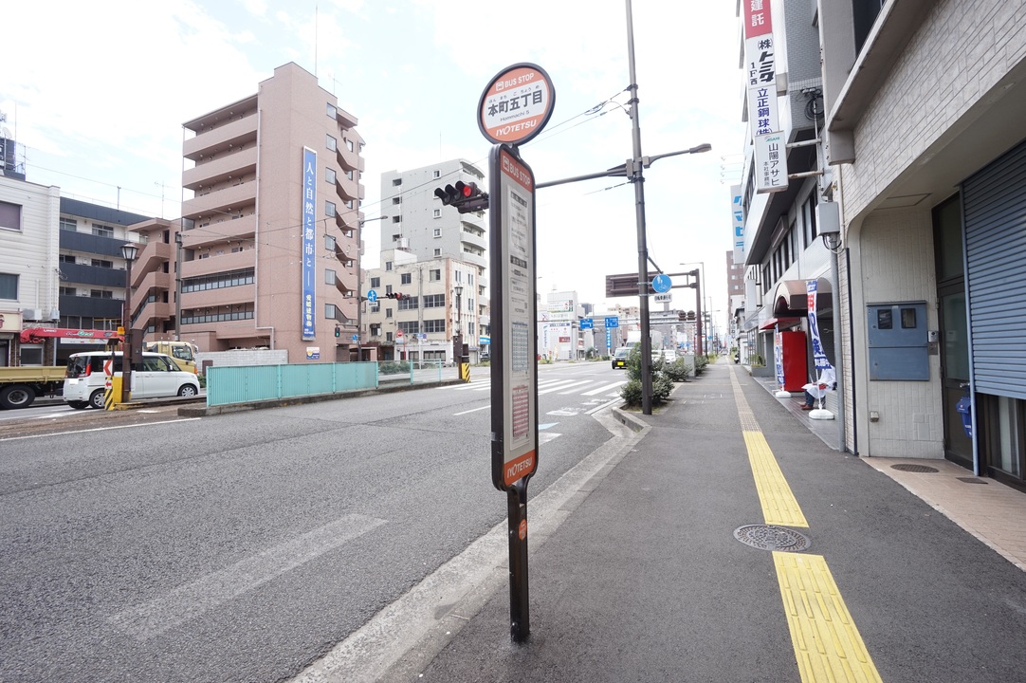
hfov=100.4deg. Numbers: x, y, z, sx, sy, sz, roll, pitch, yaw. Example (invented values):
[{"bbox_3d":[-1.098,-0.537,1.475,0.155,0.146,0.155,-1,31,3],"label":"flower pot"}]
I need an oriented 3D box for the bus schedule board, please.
[{"bbox_3d":[0.008,-0.119,2.207,0.074,1.690,0.410,-2,-2,25],"label":"bus schedule board"}]

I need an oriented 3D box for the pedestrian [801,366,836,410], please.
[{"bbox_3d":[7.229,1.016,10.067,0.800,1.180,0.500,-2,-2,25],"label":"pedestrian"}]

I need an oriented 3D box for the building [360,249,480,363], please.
[{"bbox_3d":[-13.432,-4.667,62.361,15.300,16.470,7.300,-2,-2,25],"label":"building"}]

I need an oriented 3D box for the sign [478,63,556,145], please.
[{"bbox_3d":[0.011,-1.234,2.230,0.410,0.420,0.060,-2,-2,25],"label":"sign"}]

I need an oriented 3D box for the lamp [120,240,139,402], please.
[{"bbox_3d":[-11.869,-0.588,13.174,0.440,4.930,0.440,-2,-2,25],"label":"lamp"}]

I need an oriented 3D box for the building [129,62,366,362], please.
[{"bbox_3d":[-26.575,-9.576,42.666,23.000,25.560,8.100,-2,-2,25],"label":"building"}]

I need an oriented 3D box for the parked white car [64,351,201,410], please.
[{"bbox_3d":[-12.981,1.273,14.824,1.475,1.735,3.395,-2,-2,25],"label":"parked white car"}]

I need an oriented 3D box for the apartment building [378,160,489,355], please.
[{"bbox_3d":[-12.351,-11.334,69.095,15.800,30.161,8.000,-2,-2,25],"label":"apartment building"}]

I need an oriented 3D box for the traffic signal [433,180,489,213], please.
[{"bbox_3d":[-1.523,-4.072,11.927,1.200,0.420,0.450,-2,-2,25],"label":"traffic signal"}]

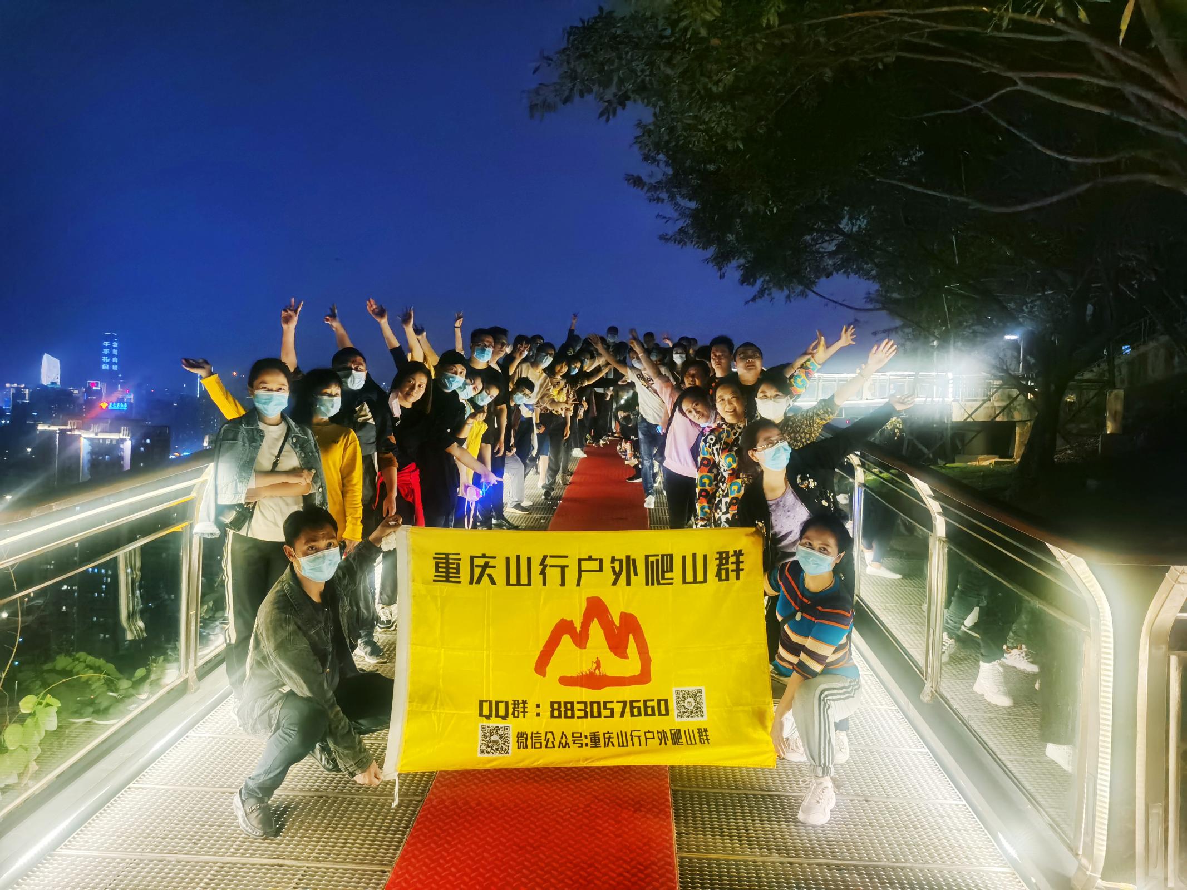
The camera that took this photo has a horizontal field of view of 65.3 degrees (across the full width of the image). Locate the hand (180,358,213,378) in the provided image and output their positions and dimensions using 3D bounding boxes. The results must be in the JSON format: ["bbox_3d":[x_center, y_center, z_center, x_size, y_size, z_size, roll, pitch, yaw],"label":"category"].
[{"bbox_3d":[-1.865,-0.361,4.350,0.165,0.065,0.090,23,31,-3],"label":"hand"}]

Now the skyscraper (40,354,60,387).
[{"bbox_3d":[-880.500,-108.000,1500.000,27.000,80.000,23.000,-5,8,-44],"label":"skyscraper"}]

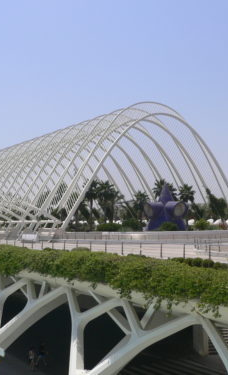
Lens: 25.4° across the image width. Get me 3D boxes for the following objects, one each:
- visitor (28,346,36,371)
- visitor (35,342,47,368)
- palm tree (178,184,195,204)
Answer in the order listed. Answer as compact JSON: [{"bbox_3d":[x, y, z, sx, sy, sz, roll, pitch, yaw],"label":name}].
[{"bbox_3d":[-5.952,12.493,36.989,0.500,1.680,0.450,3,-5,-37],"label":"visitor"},{"bbox_3d":[-5.481,12.514,37.770,0.550,1.740,0.550,3,-5,-37],"label":"visitor"},{"bbox_3d":[10.664,2.985,74.250,2.400,6.931,2.400,0,-4,0],"label":"palm tree"}]

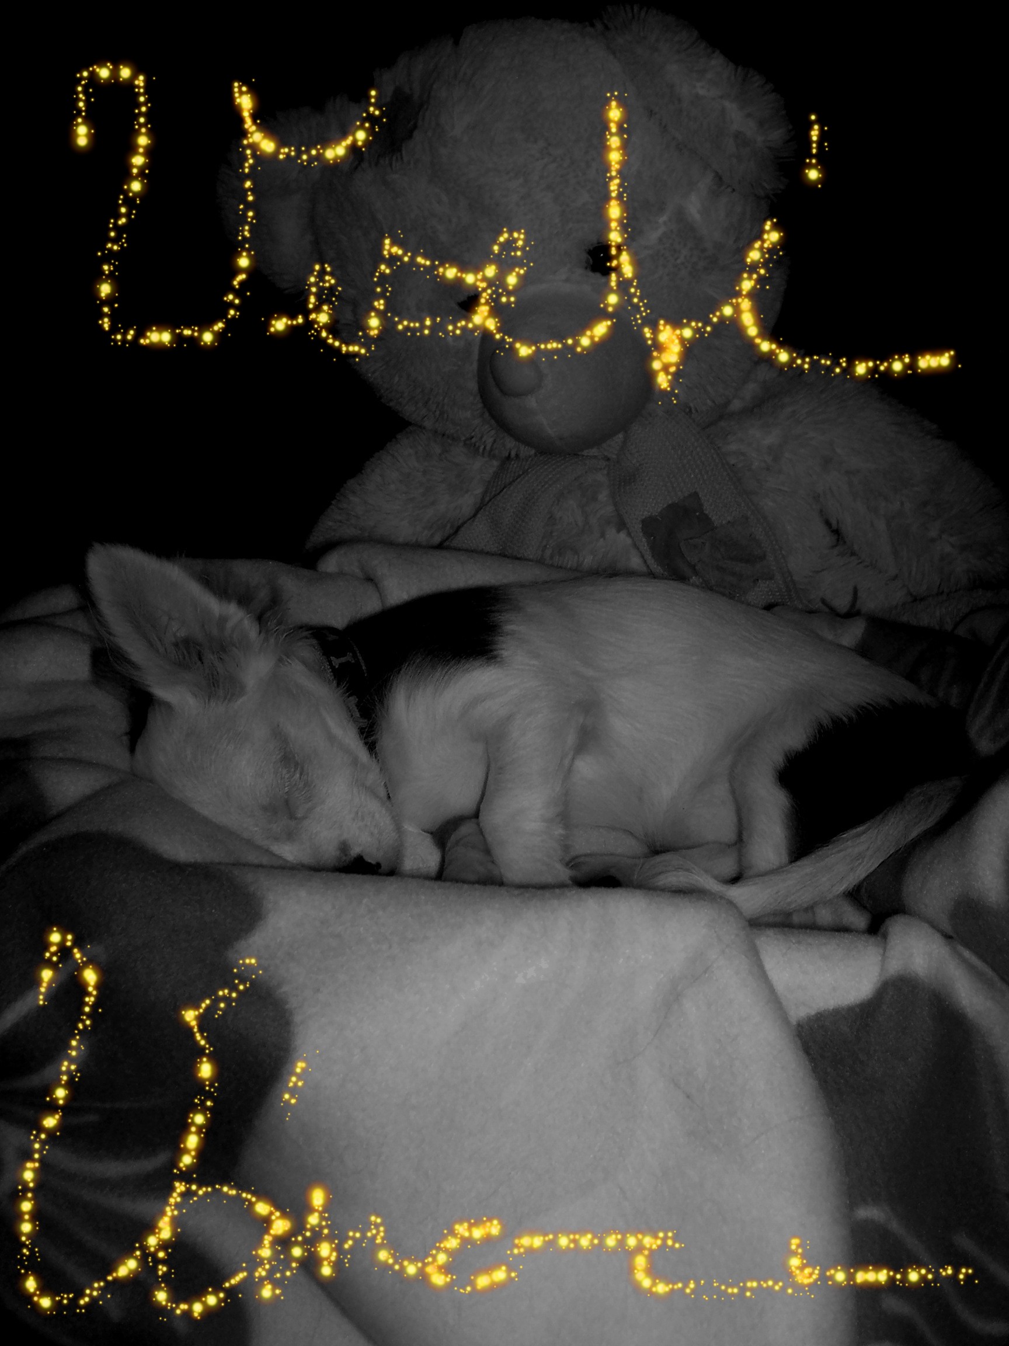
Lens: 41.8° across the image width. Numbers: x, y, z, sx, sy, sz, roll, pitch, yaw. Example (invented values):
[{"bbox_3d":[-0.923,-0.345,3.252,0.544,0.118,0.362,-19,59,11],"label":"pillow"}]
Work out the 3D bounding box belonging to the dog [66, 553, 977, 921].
[{"bbox_3d":[0.011,0.030,0.715,0.450,0.160,0.210,1,20,3],"label":"dog"}]

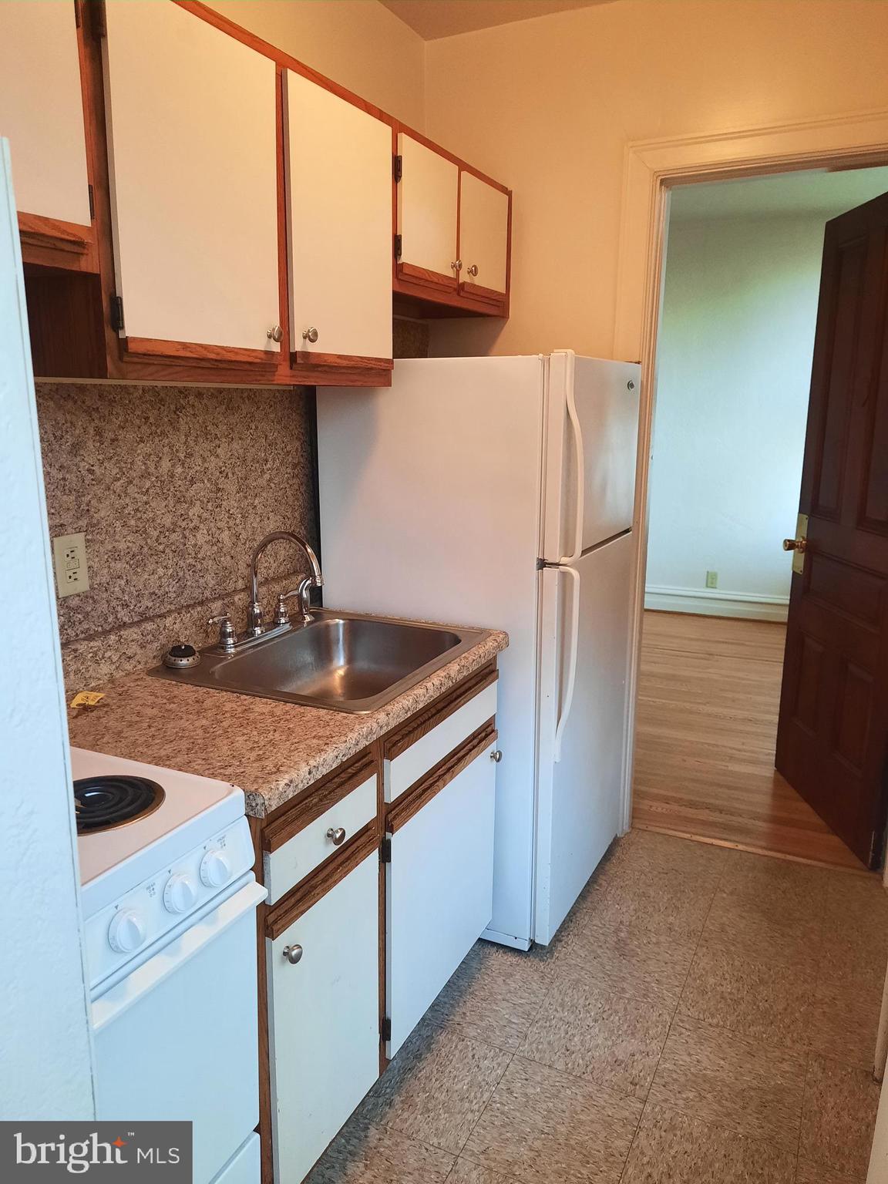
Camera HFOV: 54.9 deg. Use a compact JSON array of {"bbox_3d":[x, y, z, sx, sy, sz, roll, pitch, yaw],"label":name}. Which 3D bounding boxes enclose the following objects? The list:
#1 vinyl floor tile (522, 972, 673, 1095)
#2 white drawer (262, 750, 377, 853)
[{"bbox_3d":[0.366,1.053,2.039,0.305,0.004,0.305,6,14,26],"label":"vinyl floor tile"},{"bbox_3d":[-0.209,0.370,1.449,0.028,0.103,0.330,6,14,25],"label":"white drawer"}]

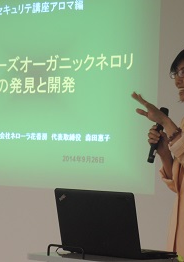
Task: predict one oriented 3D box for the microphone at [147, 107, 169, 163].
[{"bbox_3d":[0.260,0.018,4.170,0.037,0.235,0.037,17,-6,-25],"label":"microphone"}]

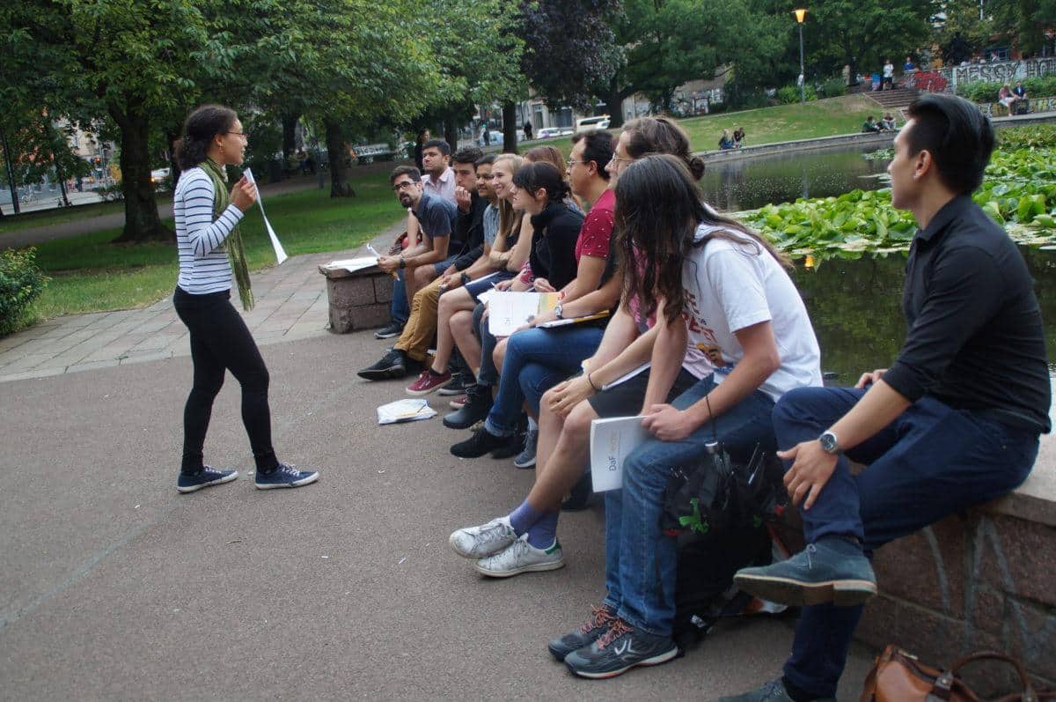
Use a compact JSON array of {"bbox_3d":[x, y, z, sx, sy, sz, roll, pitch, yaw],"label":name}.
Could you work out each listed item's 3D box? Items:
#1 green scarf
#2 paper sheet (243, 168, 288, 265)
[{"bbox_3d":[-1.255,-0.480,4.413,0.190,0.631,0.220,-6,12,-4],"label":"green scarf"},{"bbox_3d":[-1.090,-0.561,4.379,0.040,0.408,0.290,-19,12,-12],"label":"paper sheet"}]

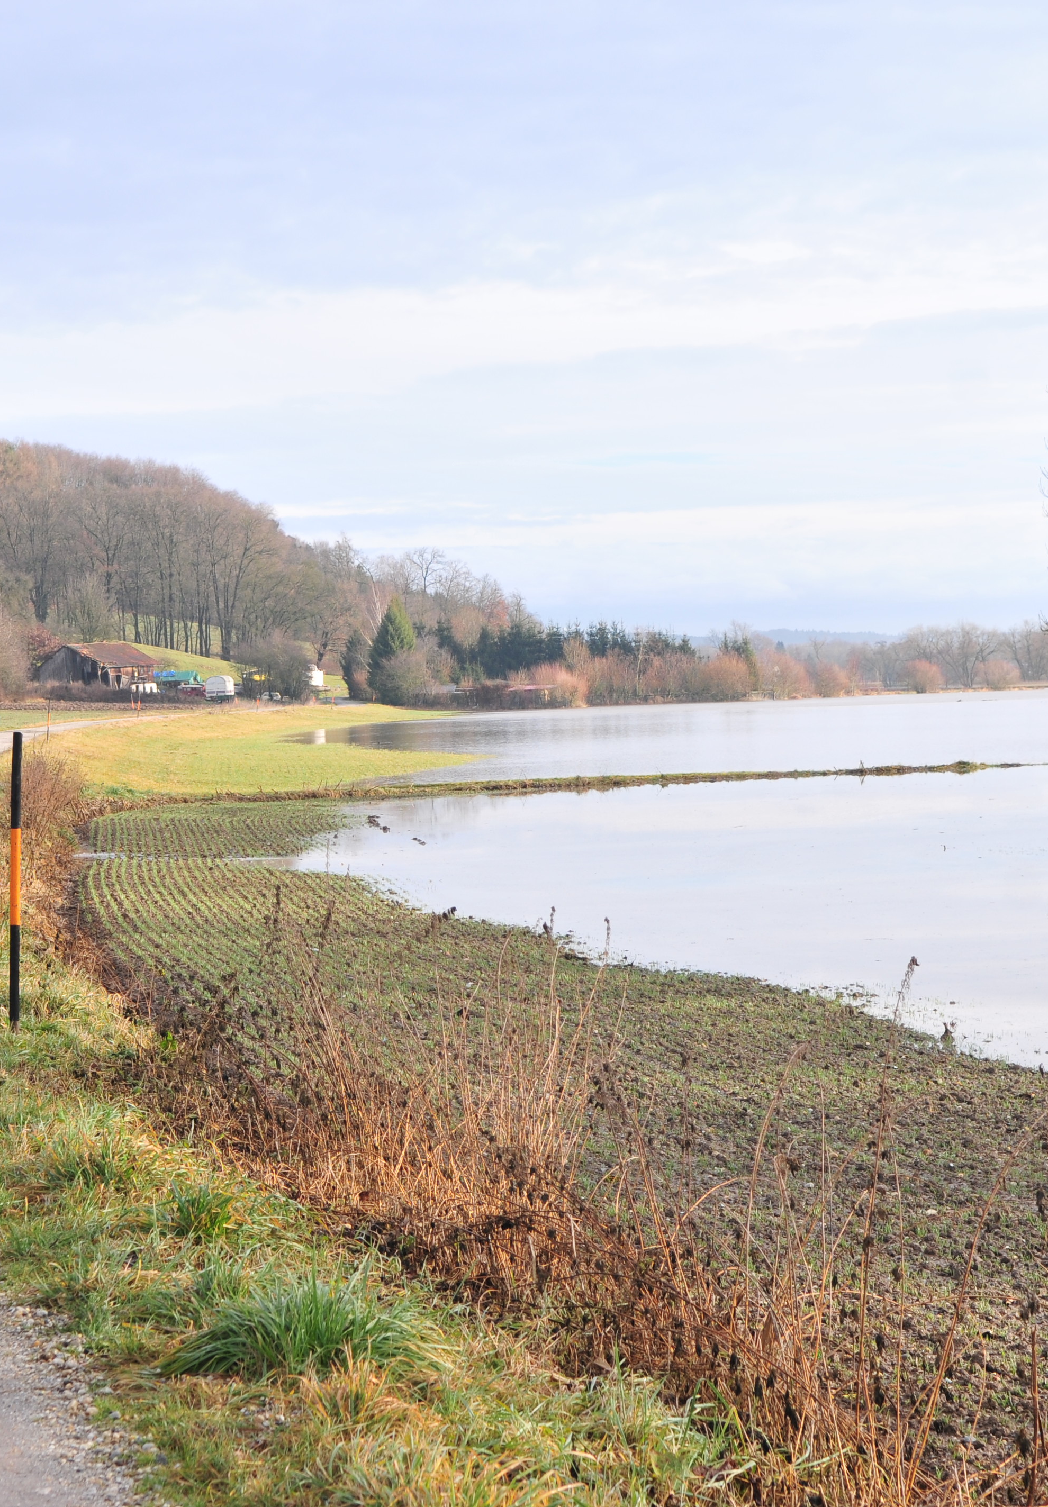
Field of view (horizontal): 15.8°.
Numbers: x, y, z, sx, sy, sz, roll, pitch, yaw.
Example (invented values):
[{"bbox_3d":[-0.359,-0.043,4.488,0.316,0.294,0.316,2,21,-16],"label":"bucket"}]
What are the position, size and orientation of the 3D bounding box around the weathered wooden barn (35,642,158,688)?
[{"bbox_3d":[-37.880,-7.491,336.000,6.800,4.600,9.300,1,1,30],"label":"weathered wooden barn"}]

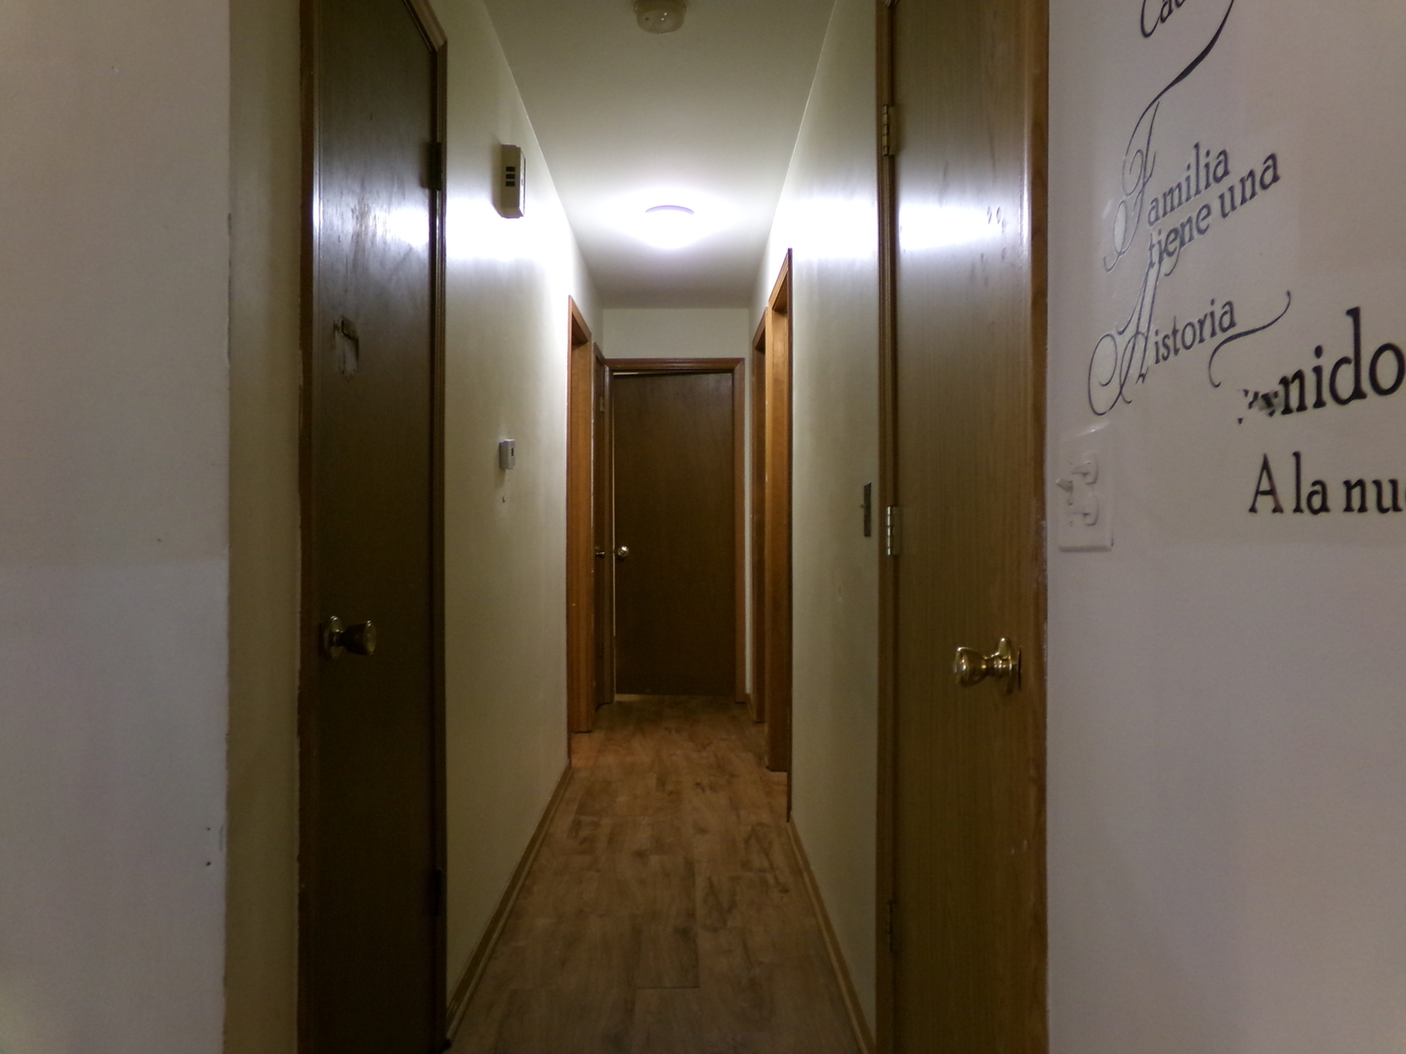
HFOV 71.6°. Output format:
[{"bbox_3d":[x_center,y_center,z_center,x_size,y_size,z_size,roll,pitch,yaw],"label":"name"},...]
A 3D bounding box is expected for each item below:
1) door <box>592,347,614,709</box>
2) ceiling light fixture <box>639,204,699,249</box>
[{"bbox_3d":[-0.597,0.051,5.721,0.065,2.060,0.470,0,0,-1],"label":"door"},{"bbox_3d":[-0.142,-1.278,4.165,0.255,0.110,0.255,0,0,-1],"label":"ceiling light fixture"}]

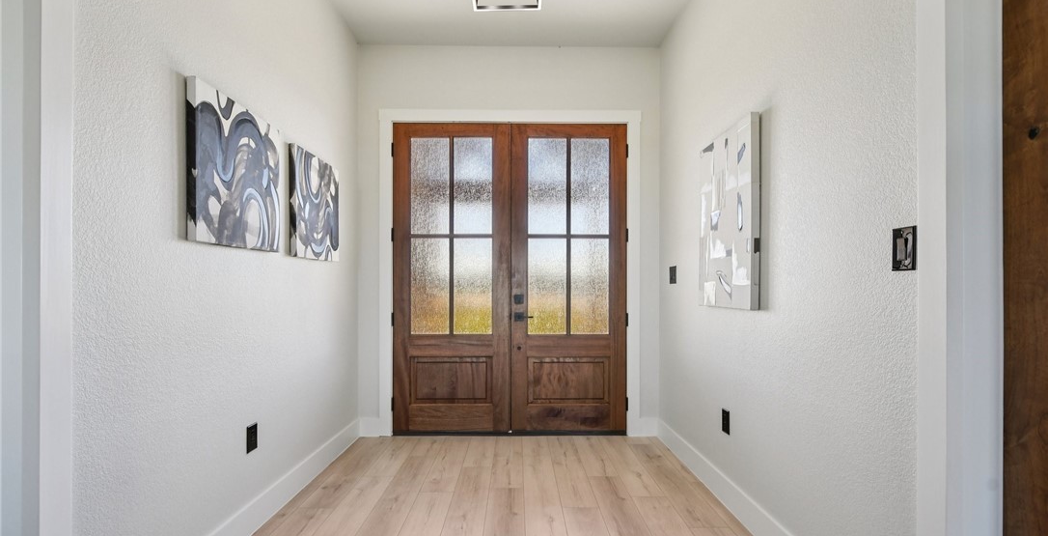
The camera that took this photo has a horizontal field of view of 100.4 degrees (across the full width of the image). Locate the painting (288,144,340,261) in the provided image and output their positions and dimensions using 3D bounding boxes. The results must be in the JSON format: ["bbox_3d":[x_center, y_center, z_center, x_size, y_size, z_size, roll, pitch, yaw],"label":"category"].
[{"bbox_3d":[-1.259,-0.365,2.658,0.036,0.628,0.569,0,-2,-1],"label":"painting"}]

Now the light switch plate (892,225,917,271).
[{"bbox_3d":[1.098,-0.053,1.261,0.009,0.125,0.077,0,-2,-1],"label":"light switch plate"}]

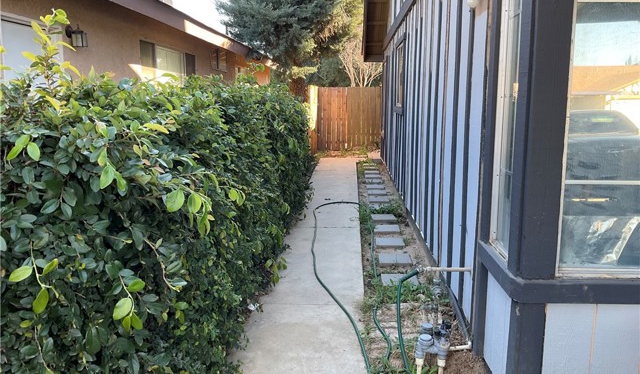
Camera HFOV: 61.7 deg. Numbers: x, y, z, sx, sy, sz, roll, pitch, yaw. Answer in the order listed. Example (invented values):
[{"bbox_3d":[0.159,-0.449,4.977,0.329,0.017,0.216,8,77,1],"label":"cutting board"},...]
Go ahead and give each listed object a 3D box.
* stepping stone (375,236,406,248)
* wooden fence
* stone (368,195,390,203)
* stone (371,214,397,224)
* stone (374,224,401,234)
[{"bbox_3d":[0.742,0.603,5.693,0.300,0.050,0.300,0,9,-1],"label":"stepping stone"},{"bbox_3d":[0.786,-1.990,15.916,2.100,1.870,0.100,1,9,3],"label":"wooden fence"},{"bbox_3d":[0.889,0.212,8.165,0.300,0.050,0.300,0,9,-1],"label":"stone"},{"bbox_3d":[0.815,0.412,6.901,0.300,0.050,0.300,0,9,-1],"label":"stone"},{"bbox_3d":[0.780,0.508,6.296,0.300,0.050,0.300,0,9,-1],"label":"stone"}]

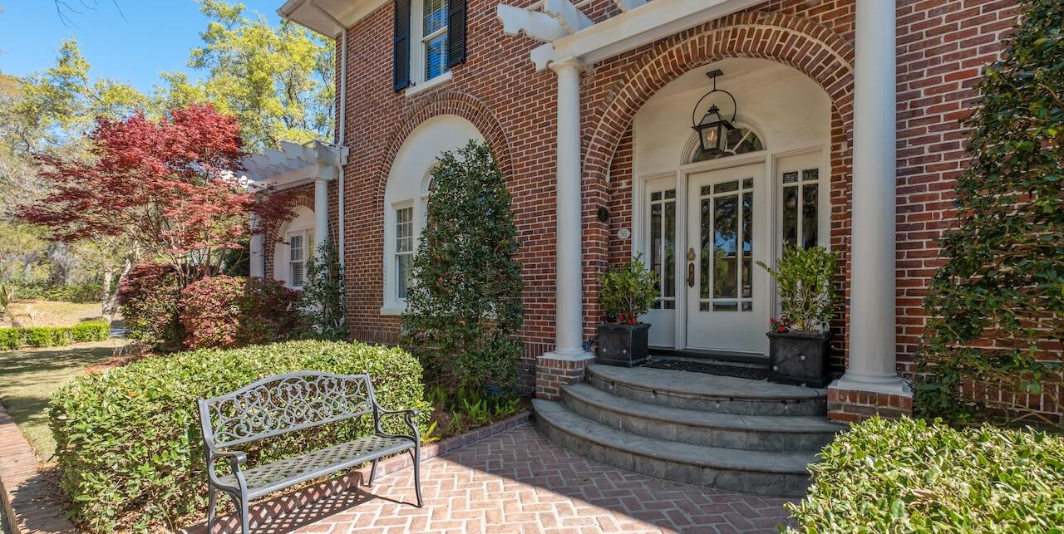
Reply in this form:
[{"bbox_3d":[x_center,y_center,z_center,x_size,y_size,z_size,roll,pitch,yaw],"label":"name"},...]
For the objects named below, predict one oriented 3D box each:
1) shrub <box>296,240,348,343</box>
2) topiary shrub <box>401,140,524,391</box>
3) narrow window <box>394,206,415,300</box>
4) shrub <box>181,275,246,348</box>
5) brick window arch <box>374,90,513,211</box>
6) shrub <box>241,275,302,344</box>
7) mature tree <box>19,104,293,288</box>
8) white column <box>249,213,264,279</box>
[{"bbox_3d":[-3.779,0.574,7.967,0.850,2.180,0.750,-1,-3,38],"label":"shrub"},{"bbox_3d":[-0.895,-0.013,5.726,1.400,3.220,1.000,-1,-3,38],"label":"topiary shrub"},{"bbox_3d":[-2.166,-0.249,7.572,0.580,1.630,0.080,-1,-3,38],"label":"narrow window"},{"bbox_3d":[-6.835,0.955,9.478,1.150,1.500,1.100,-1,-3,38],"label":"shrub"},{"bbox_3d":[-1.518,-1.865,7.061,3.230,1.690,0.200,-1,-3,38],"label":"brick window arch"},{"bbox_3d":[-5.165,0.937,8.786,1.100,1.500,1.000,-1,-3,38],"label":"shrub"},{"bbox_3d":[-8.426,-0.833,10.041,4.300,5.100,4.400,-1,-3,38],"label":"mature tree"},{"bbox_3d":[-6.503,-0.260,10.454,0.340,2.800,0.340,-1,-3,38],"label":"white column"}]

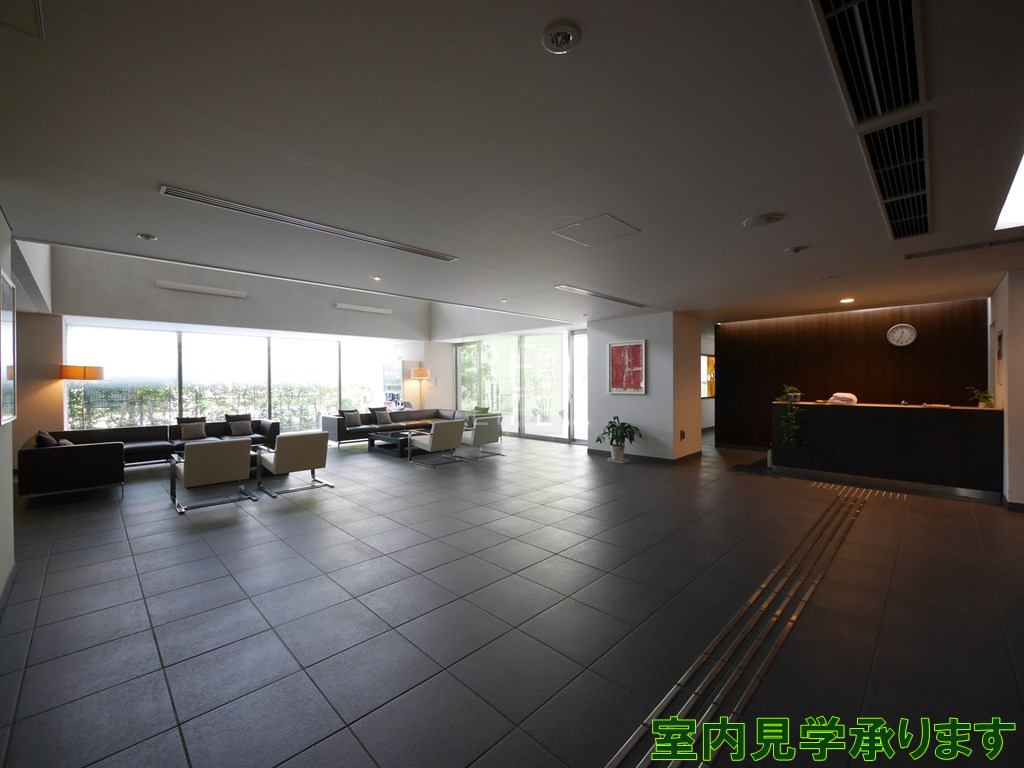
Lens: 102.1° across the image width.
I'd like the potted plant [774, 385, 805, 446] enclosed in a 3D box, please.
[{"bbox_3d":[3.830,0.431,5.714,0.310,0.850,0.380,-1,0,45],"label":"potted plant"}]

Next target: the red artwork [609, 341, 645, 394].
[{"bbox_3d":[2.007,-0.277,7.275,0.705,0.925,0.040,-1,0,45],"label":"red artwork"}]

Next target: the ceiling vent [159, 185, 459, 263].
[{"bbox_3d":[-1.341,-1.186,3.258,0.160,0.035,2.155,-1,0,45],"label":"ceiling vent"}]

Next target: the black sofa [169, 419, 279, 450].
[{"bbox_3d":[-4.944,1.010,7.140,0.840,0.660,1.470,-1,0,45],"label":"black sofa"}]

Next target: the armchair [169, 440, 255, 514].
[{"bbox_3d":[-3.388,0.965,4.720,0.760,0.705,0.680,-1,0,45],"label":"armchair"}]

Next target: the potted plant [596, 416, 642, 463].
[{"bbox_3d":[1.812,0.915,7.006,0.680,0.760,0.680,0,0,0],"label":"potted plant"}]

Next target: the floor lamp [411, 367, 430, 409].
[{"bbox_3d":[-2.347,0.470,10.615,0.480,1.740,0.480,-1,0,45],"label":"floor lamp"}]

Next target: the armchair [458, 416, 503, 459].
[{"bbox_3d":[-0.603,0.959,7.606,0.750,0.710,0.680,-1,0,45],"label":"armchair"}]

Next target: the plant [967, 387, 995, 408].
[{"bbox_3d":[5.134,0.149,4.540,0.200,0.245,0.200,-1,0,45],"label":"plant"}]

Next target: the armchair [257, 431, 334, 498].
[{"bbox_3d":[-2.781,0.964,5.322,0.750,0.705,0.680,-1,0,45],"label":"armchair"}]

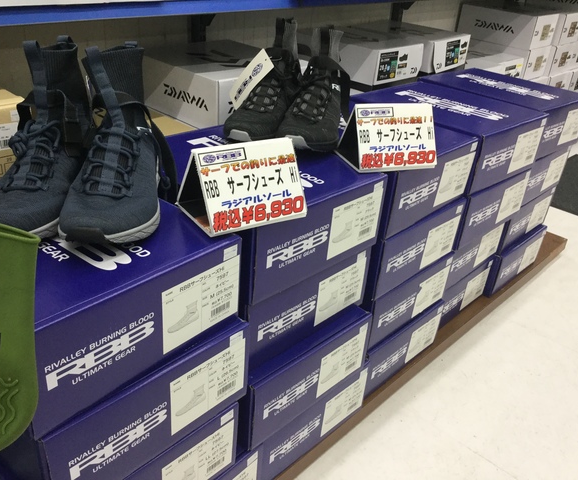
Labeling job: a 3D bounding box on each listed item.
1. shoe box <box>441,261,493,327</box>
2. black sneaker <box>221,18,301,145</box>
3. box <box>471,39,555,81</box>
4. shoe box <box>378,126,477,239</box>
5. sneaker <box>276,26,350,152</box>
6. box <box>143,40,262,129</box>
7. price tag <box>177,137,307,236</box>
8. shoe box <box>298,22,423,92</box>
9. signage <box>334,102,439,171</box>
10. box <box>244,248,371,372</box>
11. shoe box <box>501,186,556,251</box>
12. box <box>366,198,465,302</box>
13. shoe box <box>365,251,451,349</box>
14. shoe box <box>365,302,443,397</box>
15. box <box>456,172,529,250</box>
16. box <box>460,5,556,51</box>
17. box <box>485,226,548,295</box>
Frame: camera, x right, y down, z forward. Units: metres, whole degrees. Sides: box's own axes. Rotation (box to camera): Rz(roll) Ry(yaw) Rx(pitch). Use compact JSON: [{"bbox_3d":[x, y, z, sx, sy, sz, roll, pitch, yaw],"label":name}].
[{"bbox_3d":[0.315,0.077,1.553,0.285,0.128,0.340,-23,40,-40],"label":"shoe box"},{"bbox_3d":[-0.036,-0.295,1.030,0.103,0.165,0.280,11,30,11],"label":"black sneaker"},{"bbox_3d":[0.870,-0.752,2.333,0.208,0.113,0.302,-23,39,-40],"label":"box"},{"bbox_3d":[0.138,-0.157,1.101,0.333,0.121,0.270,28,36,35],"label":"shoe box"},{"bbox_3d":[0.064,-0.308,1.111,0.111,0.174,0.285,10,30,10],"label":"sneaker"},{"bbox_3d":[-0.153,-0.371,1.354,0.293,0.116,0.322,-23,39,-40],"label":"box"},{"bbox_3d":[-0.057,-0.077,0.713,0.135,0.089,0.100,-14,34,-30],"label":"price tag"},{"bbox_3d":[0.195,-0.540,1.684,0.228,0.110,0.299,-23,39,-40],"label":"shoe box"},{"bbox_3d":[0.162,-0.172,0.916,0.136,0.091,0.095,-6,31,-19],"label":"signage"},{"bbox_3d":[-0.078,0.040,1.052,0.285,0.128,0.340,-23,39,-39],"label":"box"},{"bbox_3d":[0.538,-0.127,1.650,0.333,0.121,0.270,29,37,36],"label":"shoe box"},{"bbox_3d":[0.132,-0.052,1.165,0.333,0.121,0.270,29,37,36],"label":"box"},{"bbox_3d":[0.128,0.052,1.230,0.270,0.121,0.333,-22,39,-40],"label":"shoe box"},{"bbox_3d":[0.132,0.173,1.361,0.340,0.128,0.285,29,37,36],"label":"shoe box"},{"bbox_3d":[0.335,-0.136,1.346,0.270,0.121,0.333,-22,39,-40],"label":"box"},{"bbox_3d":[0.912,-0.900,2.396,0.215,0.121,0.329,-23,39,-40],"label":"box"},{"bbox_3d":[0.542,-0.008,1.741,0.285,0.128,0.340,-23,39,-39],"label":"box"}]

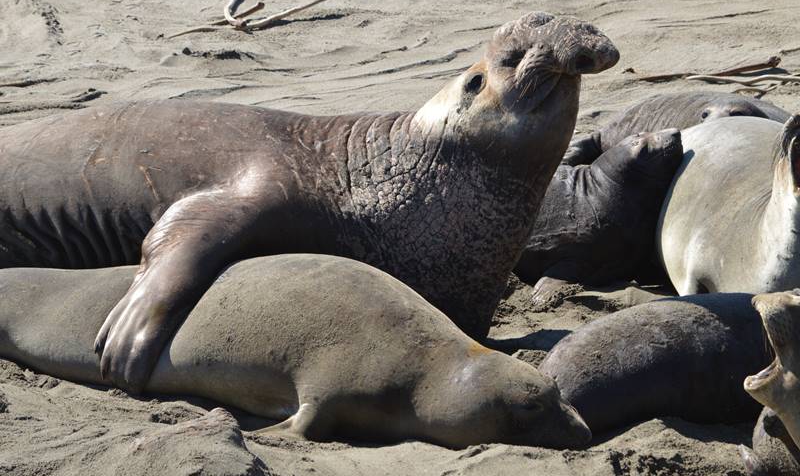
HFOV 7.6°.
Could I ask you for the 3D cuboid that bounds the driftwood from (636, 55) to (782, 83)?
[{"bbox_3d":[1.343,-0.731,26.016,0.680,0.090,0.120,-5,16,-16],"label":"driftwood"}]

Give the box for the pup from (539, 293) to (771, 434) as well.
[{"bbox_3d":[1.016,0.442,21.120,1.300,0.460,0.520,-2,15,-8],"label":"pup"}]

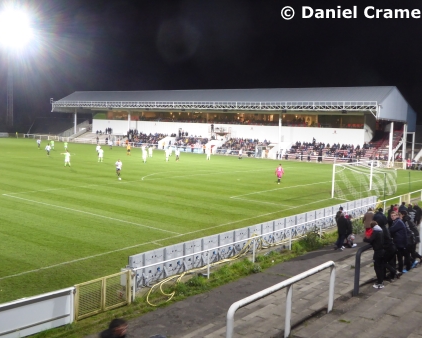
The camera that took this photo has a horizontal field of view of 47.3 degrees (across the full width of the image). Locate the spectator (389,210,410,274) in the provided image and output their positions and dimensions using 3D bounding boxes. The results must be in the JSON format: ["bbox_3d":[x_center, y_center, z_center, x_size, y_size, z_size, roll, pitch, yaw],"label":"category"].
[{"bbox_3d":[5.034,1.963,12.850,0.500,1.680,0.550,5,6,32],"label":"spectator"}]

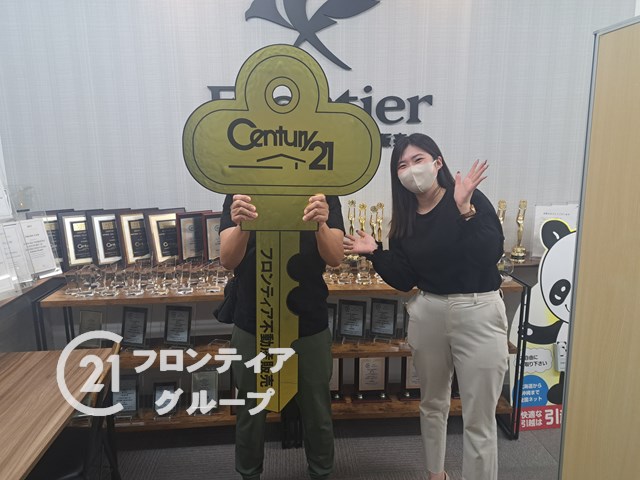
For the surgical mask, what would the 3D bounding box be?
[{"bbox_3d":[0.367,-0.232,1.647,0.145,0.125,0.090,-11,7,32],"label":"surgical mask"}]

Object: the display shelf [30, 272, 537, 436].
[{"bbox_3d":[-0.112,0.651,2.299,2.344,0.860,0.283,-1,10,-8],"label":"display shelf"}]

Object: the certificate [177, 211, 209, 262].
[{"bbox_3d":[-0.761,-0.014,2.737,0.214,0.318,0.030,-6,1,-25],"label":"certificate"}]

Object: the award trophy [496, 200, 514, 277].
[{"bbox_3d":[1.080,-0.052,2.671,0.095,0.372,0.095,1,11,8],"label":"award trophy"}]

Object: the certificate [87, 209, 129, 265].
[{"bbox_3d":[-1.255,-0.011,2.681,0.246,0.343,0.030,-9,2,-36],"label":"certificate"}]

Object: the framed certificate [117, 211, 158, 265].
[{"bbox_3d":[-1.093,-0.017,2.704,0.246,0.343,0.030,-8,2,-35],"label":"framed certificate"}]

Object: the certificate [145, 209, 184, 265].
[{"bbox_3d":[-0.935,-0.023,2.728,0.246,0.343,0.030,-9,2,-37],"label":"certificate"}]

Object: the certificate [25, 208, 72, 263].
[{"bbox_3d":[-1.581,-0.001,2.643,0.246,0.343,0.030,-9,3,-37],"label":"certificate"}]

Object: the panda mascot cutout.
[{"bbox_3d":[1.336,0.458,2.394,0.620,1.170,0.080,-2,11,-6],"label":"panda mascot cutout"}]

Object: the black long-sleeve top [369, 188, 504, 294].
[{"bbox_3d":[0.448,0.009,1.705,0.490,0.405,0.330,3,12,16],"label":"black long-sleeve top"}]

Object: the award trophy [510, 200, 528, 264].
[{"bbox_3d":[1.216,-0.055,2.681,0.095,0.372,0.095,1,11,8],"label":"award trophy"}]

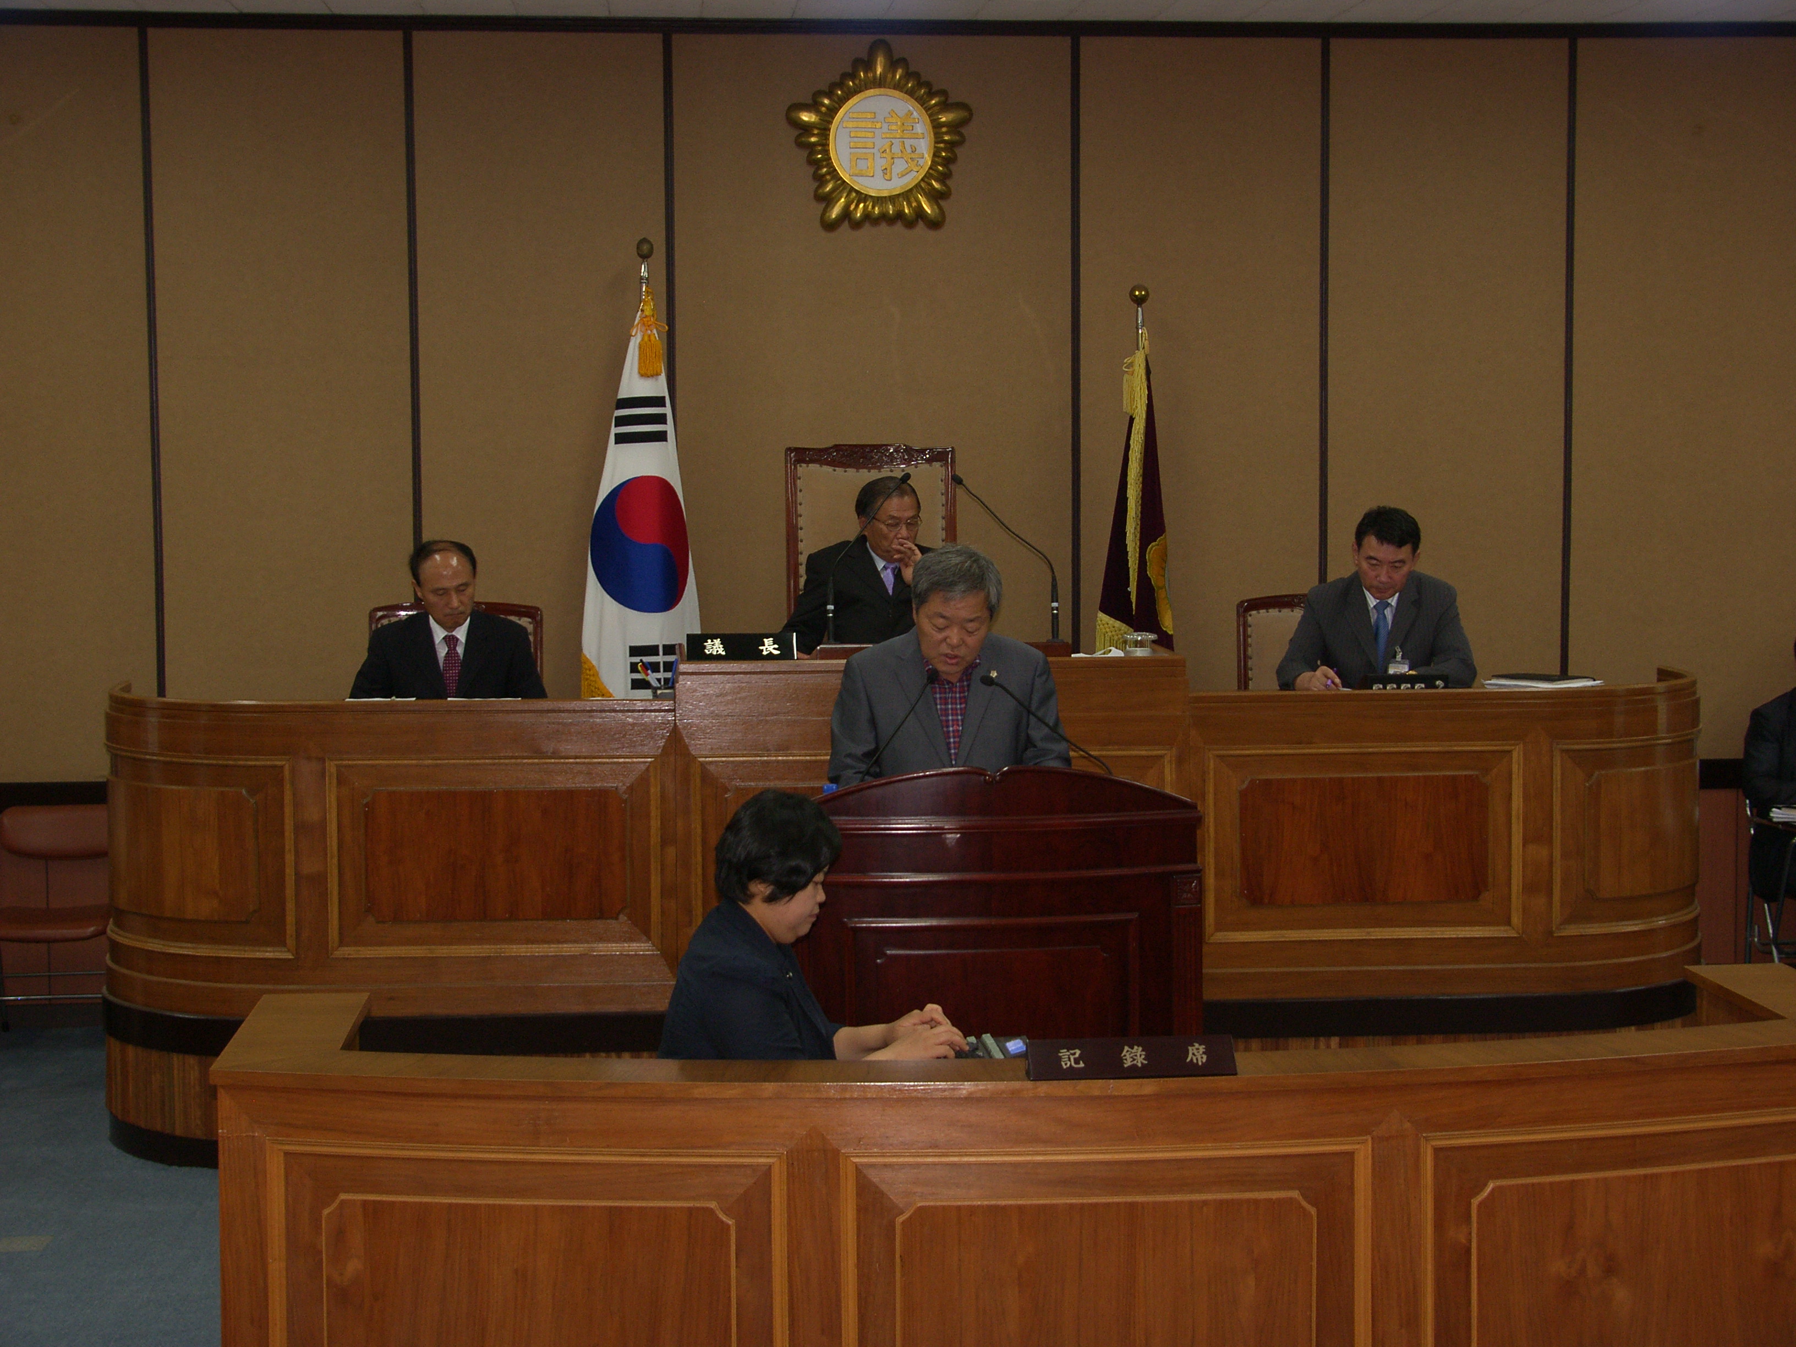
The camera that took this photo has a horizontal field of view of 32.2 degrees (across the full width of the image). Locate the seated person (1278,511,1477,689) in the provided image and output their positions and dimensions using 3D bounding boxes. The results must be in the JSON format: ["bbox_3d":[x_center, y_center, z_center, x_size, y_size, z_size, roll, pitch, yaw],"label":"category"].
[{"bbox_3d":[1.288,0.209,8.444,0.530,1.295,0.750,-1,5,-5],"label":"seated person"}]

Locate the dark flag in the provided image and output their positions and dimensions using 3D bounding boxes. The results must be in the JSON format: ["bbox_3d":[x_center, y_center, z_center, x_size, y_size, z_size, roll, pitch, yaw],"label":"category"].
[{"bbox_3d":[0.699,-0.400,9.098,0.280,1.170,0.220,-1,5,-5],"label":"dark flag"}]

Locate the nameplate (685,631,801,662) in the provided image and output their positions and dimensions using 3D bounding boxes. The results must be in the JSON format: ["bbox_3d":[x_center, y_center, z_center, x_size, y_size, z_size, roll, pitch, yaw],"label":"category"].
[{"bbox_3d":[-0.391,-0.065,7.739,0.285,0.071,0.070,-1,5,-5],"label":"nameplate"}]

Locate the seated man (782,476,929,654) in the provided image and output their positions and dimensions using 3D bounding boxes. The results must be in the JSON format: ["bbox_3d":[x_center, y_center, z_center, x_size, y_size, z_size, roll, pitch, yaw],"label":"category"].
[{"bbox_3d":[-0.051,0.102,8.335,0.540,1.260,0.750,-1,5,-5],"label":"seated man"}]

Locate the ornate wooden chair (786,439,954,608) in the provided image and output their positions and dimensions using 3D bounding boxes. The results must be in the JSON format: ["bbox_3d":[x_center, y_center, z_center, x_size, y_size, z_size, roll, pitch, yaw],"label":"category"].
[{"bbox_3d":[-0.071,0.049,8.531,0.620,1.335,0.660,-1,5,-5],"label":"ornate wooden chair"}]

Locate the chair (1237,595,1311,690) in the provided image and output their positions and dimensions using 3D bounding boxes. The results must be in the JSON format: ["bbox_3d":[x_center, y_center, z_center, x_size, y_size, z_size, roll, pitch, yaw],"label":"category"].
[{"bbox_3d":[1.192,0.311,8.653,0.580,1.060,0.620,-1,5,-5],"label":"chair"}]

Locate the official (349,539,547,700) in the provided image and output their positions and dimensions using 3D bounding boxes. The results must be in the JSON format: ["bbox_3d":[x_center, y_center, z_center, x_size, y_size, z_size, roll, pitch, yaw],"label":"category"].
[{"bbox_3d":[-1.184,0.280,8.198,0.520,1.220,0.750,-1,5,-5],"label":"official"}]

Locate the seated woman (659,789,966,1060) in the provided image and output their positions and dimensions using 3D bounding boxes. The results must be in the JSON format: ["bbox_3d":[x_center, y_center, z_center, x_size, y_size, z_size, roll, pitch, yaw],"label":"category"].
[{"bbox_3d":[-0.117,0.807,5.031,0.600,1.225,0.460,0,5,9],"label":"seated woman"}]

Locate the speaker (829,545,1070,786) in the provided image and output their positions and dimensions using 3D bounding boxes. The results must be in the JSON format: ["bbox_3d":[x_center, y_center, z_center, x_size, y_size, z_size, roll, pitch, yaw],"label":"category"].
[{"bbox_3d":[0.109,0.524,6.262,0.520,1.590,0.420,-1,5,-5],"label":"speaker"}]

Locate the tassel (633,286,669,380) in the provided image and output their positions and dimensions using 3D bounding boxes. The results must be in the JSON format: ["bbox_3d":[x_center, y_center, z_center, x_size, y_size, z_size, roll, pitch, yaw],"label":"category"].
[{"bbox_3d":[-0.708,-0.971,8.900,0.105,0.265,0.070,-1,5,-5],"label":"tassel"}]

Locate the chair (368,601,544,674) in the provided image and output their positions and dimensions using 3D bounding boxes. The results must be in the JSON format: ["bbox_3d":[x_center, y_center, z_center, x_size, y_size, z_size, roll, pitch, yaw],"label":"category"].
[{"bbox_3d":[-1.191,0.353,8.405,0.580,1.040,0.620,-1,5,-5],"label":"chair"}]

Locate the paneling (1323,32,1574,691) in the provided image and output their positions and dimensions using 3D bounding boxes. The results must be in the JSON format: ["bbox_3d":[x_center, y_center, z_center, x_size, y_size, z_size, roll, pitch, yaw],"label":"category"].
[{"bbox_3d":[1.699,-0.838,9.614,0.750,2.210,0.050,-1,5,-5],"label":"paneling"}]

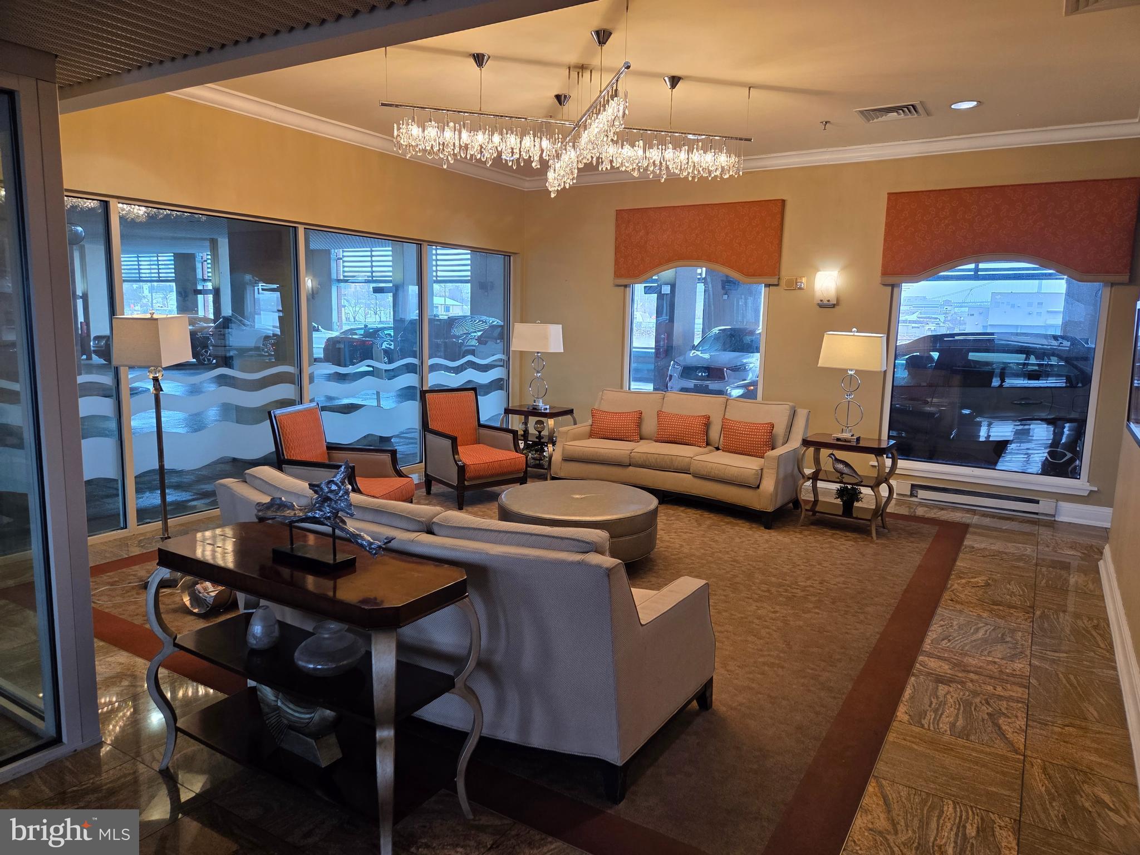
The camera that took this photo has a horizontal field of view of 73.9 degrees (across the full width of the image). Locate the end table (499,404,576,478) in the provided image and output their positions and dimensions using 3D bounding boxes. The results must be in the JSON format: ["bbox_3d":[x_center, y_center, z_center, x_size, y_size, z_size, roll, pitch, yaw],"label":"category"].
[{"bbox_3d":[-0.339,0.161,7.553,0.680,0.697,0.486,6,10,32],"label":"end table"}]

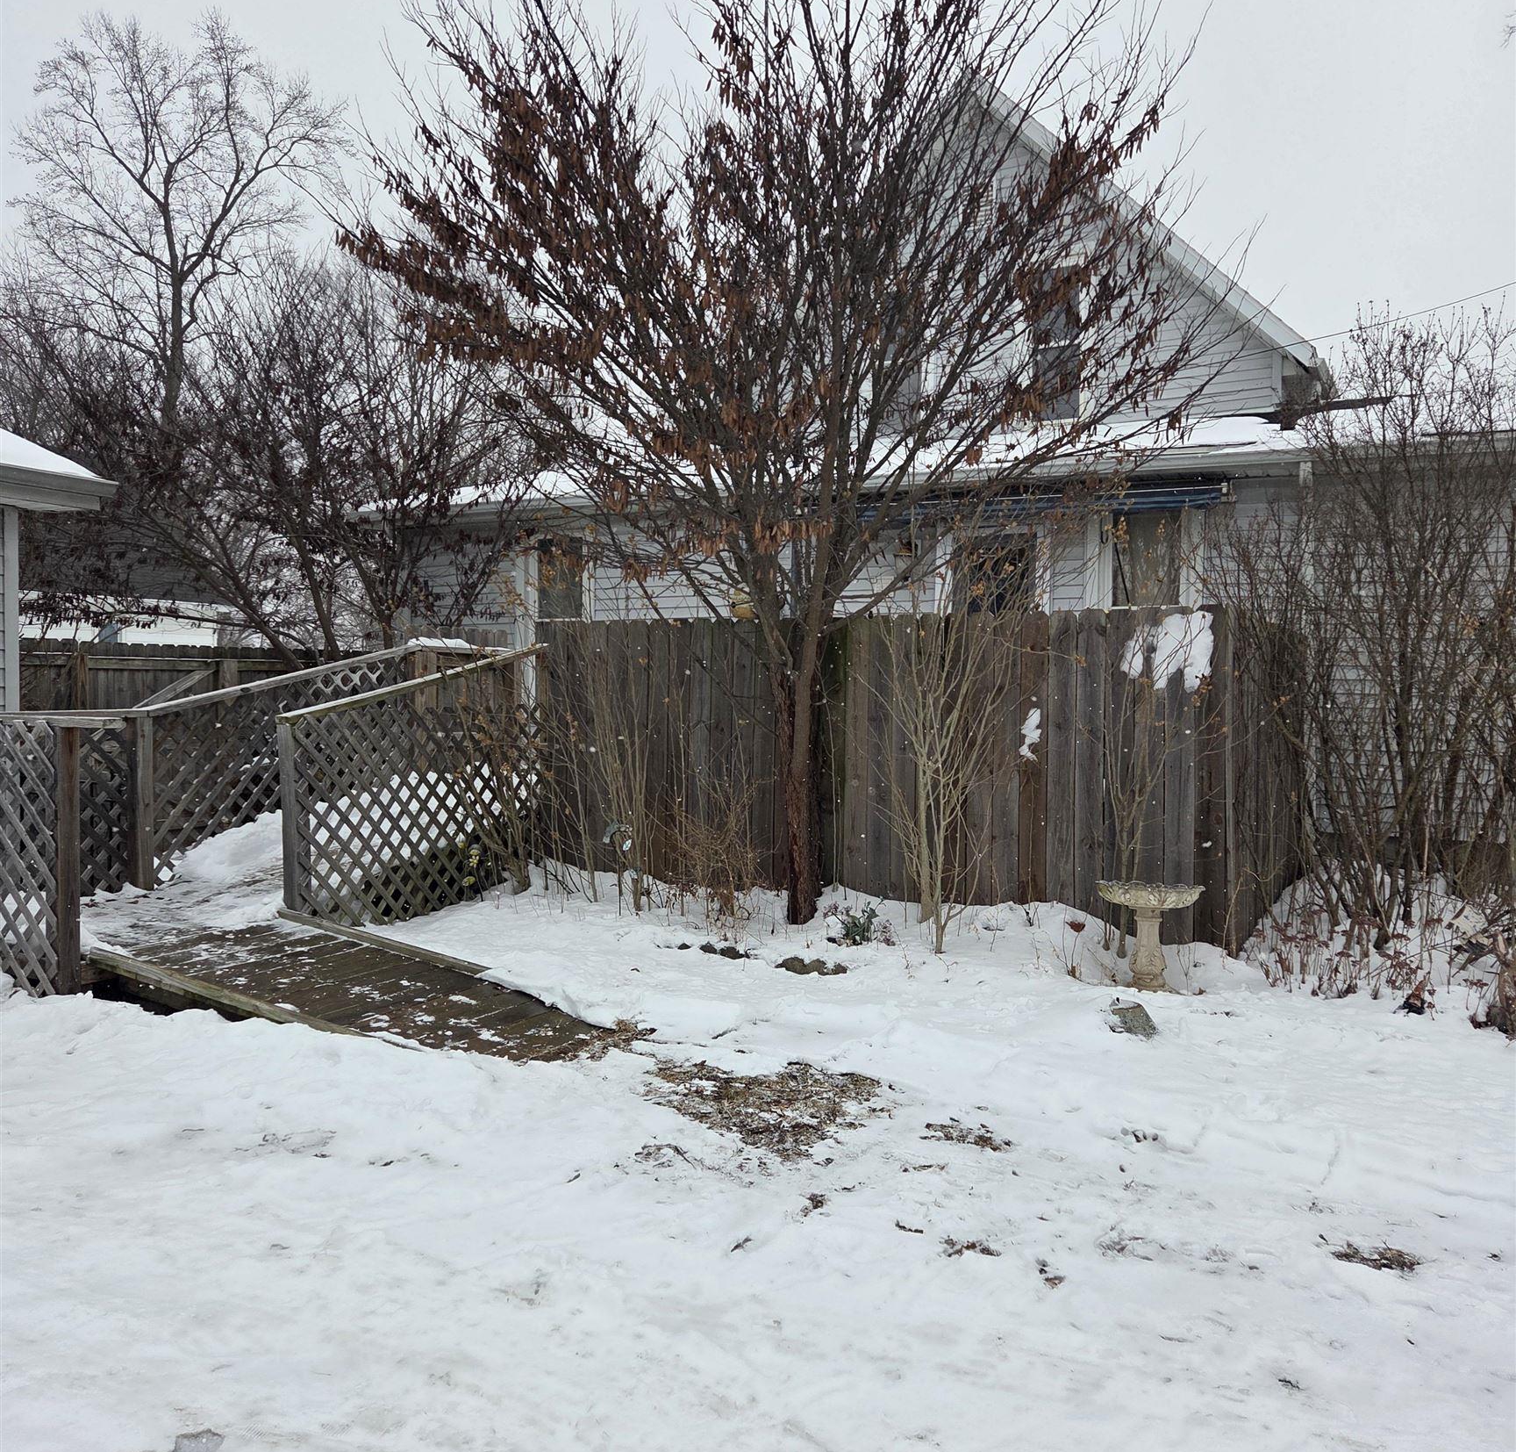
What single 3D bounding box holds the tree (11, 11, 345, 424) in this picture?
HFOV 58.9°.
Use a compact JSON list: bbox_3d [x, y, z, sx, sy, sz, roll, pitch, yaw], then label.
[{"bbox_3d":[-12.096,-7.295,27.713,7.000,15.200,6.800,1,3,26],"label":"tree"}]

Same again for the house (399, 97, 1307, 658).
[{"bbox_3d":[2.263,-3.213,15.397,9.200,8.100,9.000,1,3,26],"label":"house"}]

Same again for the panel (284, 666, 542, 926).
[{"bbox_3d":[-1.785,0.294,7.379,0.120,1.500,2.120,1,3,26],"label":"panel"}]

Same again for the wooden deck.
[{"bbox_3d":[-1.648,1.071,5.599,1.900,0.400,1.050,1,3,26],"label":"wooden deck"}]

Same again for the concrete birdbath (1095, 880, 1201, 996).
[{"bbox_3d":[1.785,0.932,6.156,0.490,0.510,0.490,1,3,26],"label":"concrete birdbath"}]

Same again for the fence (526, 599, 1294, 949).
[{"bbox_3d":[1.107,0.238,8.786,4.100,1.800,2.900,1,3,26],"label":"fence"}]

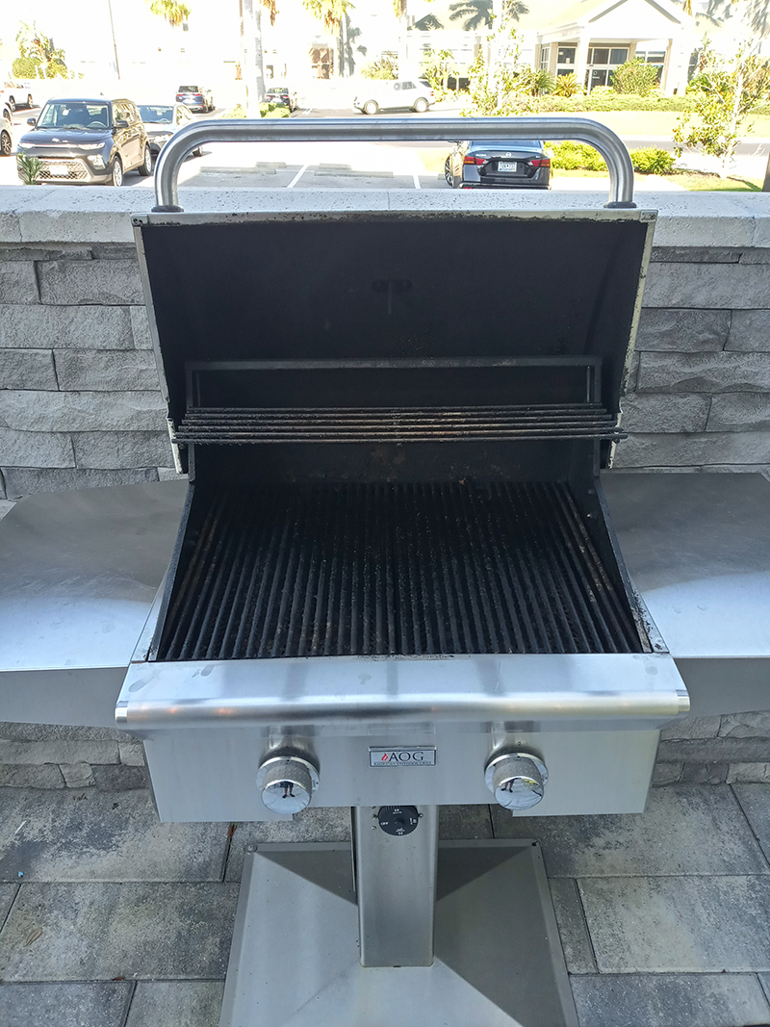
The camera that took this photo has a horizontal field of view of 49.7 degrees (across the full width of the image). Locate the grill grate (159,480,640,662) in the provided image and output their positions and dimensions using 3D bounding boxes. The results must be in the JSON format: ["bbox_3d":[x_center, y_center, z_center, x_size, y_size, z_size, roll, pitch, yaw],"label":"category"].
[{"bbox_3d":[0.017,0.067,1.225,0.590,0.020,0.470,0,28,-1],"label":"grill grate"}]

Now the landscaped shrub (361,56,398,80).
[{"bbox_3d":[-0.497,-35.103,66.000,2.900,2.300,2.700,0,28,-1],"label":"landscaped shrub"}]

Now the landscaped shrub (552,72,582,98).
[{"bbox_3d":[13.175,-30.904,60.000,2.100,1.900,2.100,0,28,-1],"label":"landscaped shrub"}]

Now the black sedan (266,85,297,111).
[{"bbox_3d":[-7.133,-28.401,57.000,1.830,1.450,4.750,0,28,0],"label":"black sedan"}]

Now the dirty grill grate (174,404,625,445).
[{"bbox_3d":[0.019,-0.126,1.147,0.600,0.018,0.135,0,28,-1],"label":"dirty grill grate"}]

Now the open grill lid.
[{"bbox_3d":[0.014,-0.266,1.208,0.640,0.370,0.230,0,32,-1],"label":"open grill lid"}]

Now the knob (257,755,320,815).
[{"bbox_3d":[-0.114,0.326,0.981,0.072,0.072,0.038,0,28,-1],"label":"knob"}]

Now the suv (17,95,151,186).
[{"bbox_3d":[-6.320,-7.940,17.680,1.800,1.600,4.200,0,28,-2],"label":"suv"}]

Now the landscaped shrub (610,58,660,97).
[{"bbox_3d":[18.643,-32.437,62.000,3.400,2.800,3.000,0,28,-1],"label":"landscaped shrub"}]

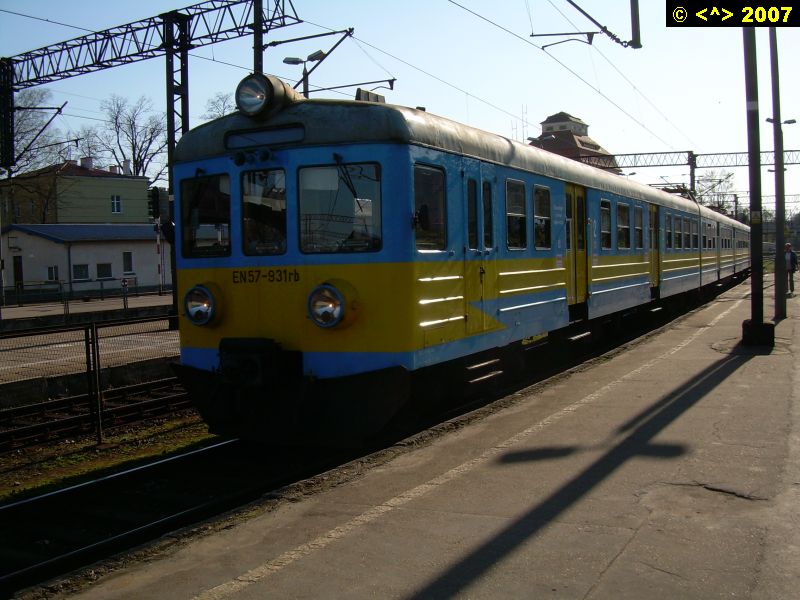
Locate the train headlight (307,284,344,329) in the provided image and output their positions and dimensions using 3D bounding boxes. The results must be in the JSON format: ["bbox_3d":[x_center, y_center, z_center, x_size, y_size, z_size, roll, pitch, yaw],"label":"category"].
[{"bbox_3d":[-0.690,0.055,8.478,0.430,0.430,0.180,0,3,27],"label":"train headlight"}]

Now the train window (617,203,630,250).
[{"bbox_3d":[4.379,-1.432,17.191,0.060,0.920,1.200,0,3,26],"label":"train window"}]

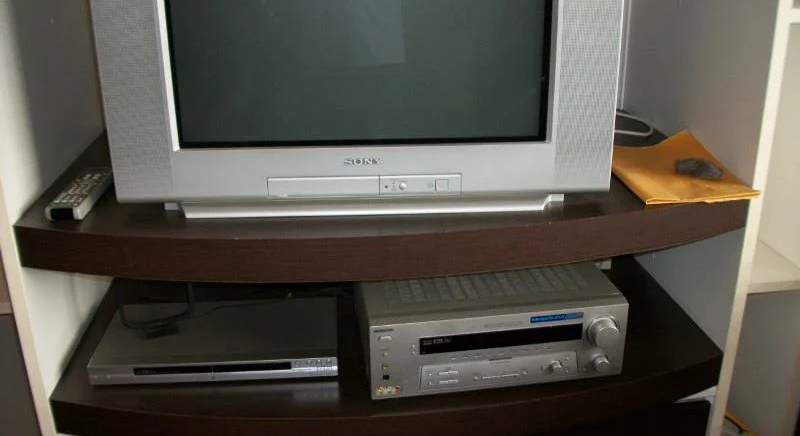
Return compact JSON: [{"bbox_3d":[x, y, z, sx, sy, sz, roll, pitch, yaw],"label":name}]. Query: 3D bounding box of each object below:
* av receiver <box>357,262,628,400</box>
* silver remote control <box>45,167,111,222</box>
[{"bbox_3d":[0.147,0.178,1.346,0.430,0.148,0.305,-4,22,-8],"label":"av receiver"},{"bbox_3d":[-0.524,-0.043,1.226,0.049,0.023,0.193,-2,22,-4],"label":"silver remote control"}]

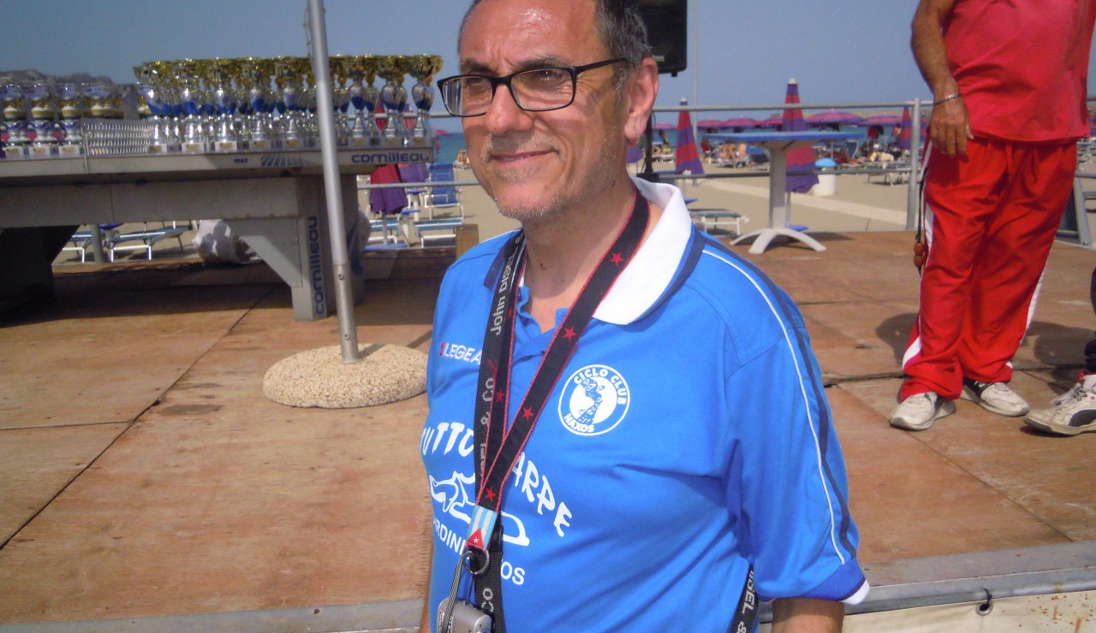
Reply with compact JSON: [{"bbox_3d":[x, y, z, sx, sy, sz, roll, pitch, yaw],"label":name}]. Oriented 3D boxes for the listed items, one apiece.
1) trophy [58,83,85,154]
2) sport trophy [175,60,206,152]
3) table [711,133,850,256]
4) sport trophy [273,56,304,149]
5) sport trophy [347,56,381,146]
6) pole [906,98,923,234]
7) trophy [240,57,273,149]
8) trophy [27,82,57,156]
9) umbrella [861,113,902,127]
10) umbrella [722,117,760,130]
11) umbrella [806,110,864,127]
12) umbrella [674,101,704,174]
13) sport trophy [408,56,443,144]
[{"bbox_3d":[-1.974,-0.811,3.656,0.102,0.288,0.102,-3,12,-8],"label":"trophy"},{"bbox_3d":[-1.591,-0.931,3.929,0.125,0.395,0.119,-3,12,-6],"label":"sport trophy"},{"bbox_3d":[1.586,-0.854,6.047,0.877,0.757,0.877,-6,13,-19],"label":"table"},{"bbox_3d":[-1.098,-0.904,3.771,0.117,0.377,0.117,-3,12,-8],"label":"sport trophy"},{"bbox_3d":[-0.815,-0.924,3.808,0.117,0.377,0.117,-3,12,-8],"label":"sport trophy"},{"bbox_3d":[2.807,-1.162,6.783,0.054,0.989,0.054,-2,12,0],"label":"pole"},{"bbox_3d":[-1.306,-0.945,3.949,0.125,0.399,0.119,-3,12,-6],"label":"trophy"},{"bbox_3d":[-2.408,-0.927,4.166,0.115,0.325,0.109,-3,12,-6],"label":"trophy"},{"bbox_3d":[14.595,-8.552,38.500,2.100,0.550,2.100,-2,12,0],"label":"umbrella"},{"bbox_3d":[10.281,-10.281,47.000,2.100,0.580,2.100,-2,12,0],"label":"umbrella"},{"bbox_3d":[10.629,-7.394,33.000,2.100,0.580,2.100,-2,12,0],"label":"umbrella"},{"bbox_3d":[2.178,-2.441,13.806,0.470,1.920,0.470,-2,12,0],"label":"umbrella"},{"bbox_3d":[-0.594,-0.979,4.019,0.125,0.398,0.119,-3,12,-6],"label":"sport trophy"}]

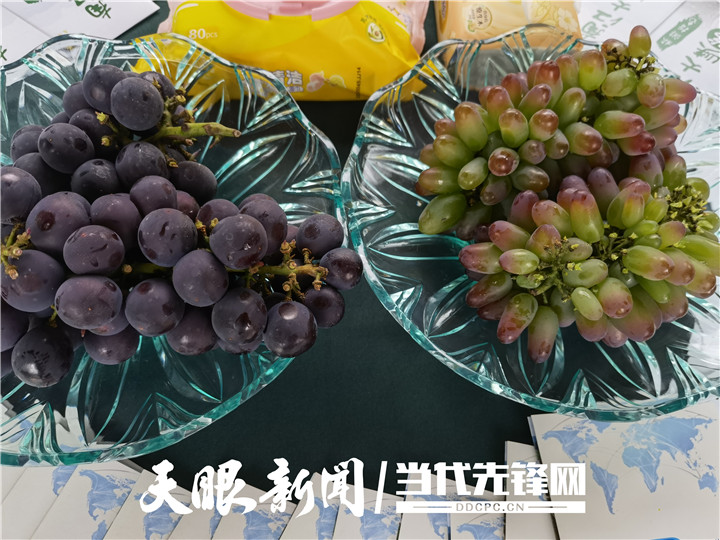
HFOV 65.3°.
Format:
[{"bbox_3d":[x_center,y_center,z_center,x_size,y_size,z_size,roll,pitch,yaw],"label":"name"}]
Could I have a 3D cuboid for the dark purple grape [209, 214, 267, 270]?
[{"bbox_3d":[-0.059,-0.013,0.270,0.028,0.028,0.028,0,65,-4],"label":"dark purple grape"}]

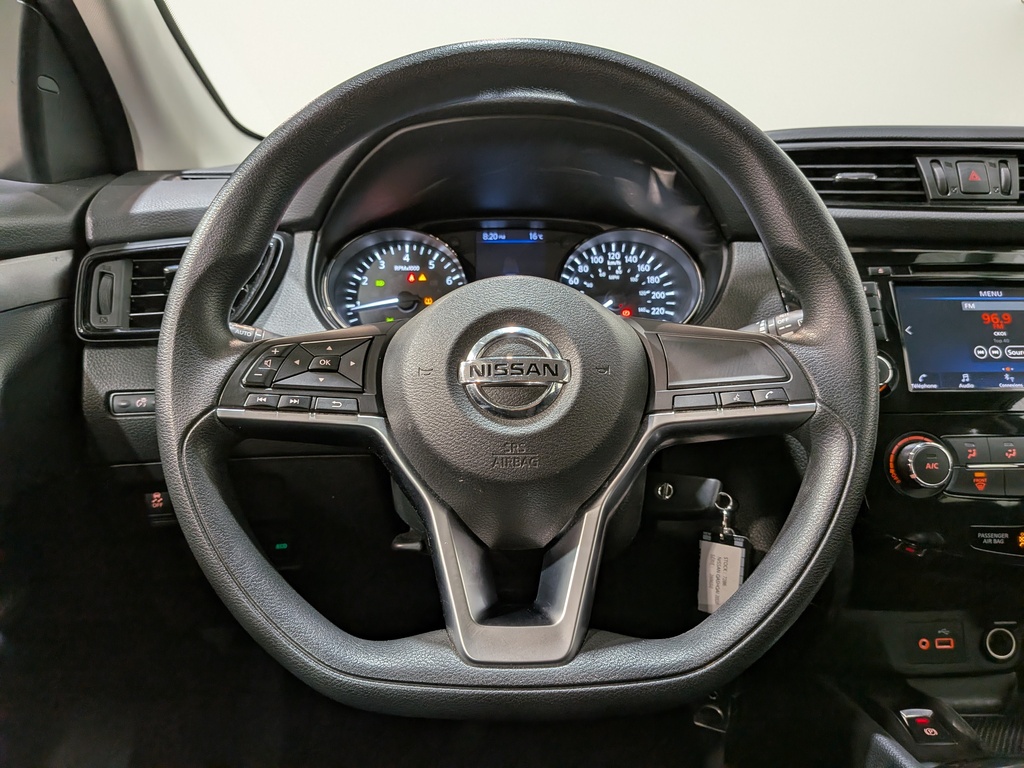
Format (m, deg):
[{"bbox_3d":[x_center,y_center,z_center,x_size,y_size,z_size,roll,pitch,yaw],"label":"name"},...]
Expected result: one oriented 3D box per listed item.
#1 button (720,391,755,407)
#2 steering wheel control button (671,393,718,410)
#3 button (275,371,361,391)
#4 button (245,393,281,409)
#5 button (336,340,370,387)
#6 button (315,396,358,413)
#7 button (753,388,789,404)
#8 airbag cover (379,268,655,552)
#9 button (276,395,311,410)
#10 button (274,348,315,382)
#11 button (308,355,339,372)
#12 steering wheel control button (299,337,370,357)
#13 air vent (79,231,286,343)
[{"bbox_3d":[0.120,0.008,0.379,0.017,0.007,0.006,-3,-15,0],"label":"button"},{"bbox_3d":[0.098,0.009,0.378,0.024,0.008,0.006,-3,-9,0],"label":"steering wheel control button"},{"bbox_3d":[-0.104,-0.002,0.378,0.045,0.009,0.007,3,-9,0],"label":"button"},{"bbox_3d":[-0.133,0.009,0.379,0.017,0.007,0.006,3,-15,0],"label":"button"},{"bbox_3d":[-0.085,-0.011,0.384,0.016,0.026,0.006,0,-15,0],"label":"button"},{"bbox_3d":[-0.093,0.011,0.379,0.022,0.007,0.006,2,-15,0],"label":"button"},{"bbox_3d":[0.137,0.007,0.376,0.018,0.008,0.006,-3,-9,0],"label":"button"},{"bbox_3d":[0.002,0.015,0.384,0.139,0.142,0.050,0,-9,0],"label":"airbag cover"},{"bbox_3d":[-0.116,0.010,0.376,0.018,0.008,0.006,3,-9,0],"label":"button"},{"bbox_3d":[-0.118,-0.011,0.384,0.020,0.019,0.006,0,-15,0],"label":"button"},{"bbox_3d":[-0.101,-0.011,0.384,0.015,0.007,0.006,2,-15,0],"label":"button"},{"bbox_3d":[-0.096,-0.020,0.387,0.037,0.008,0.006,-3,-15,0],"label":"steering wheel control button"},{"bbox_3d":[-0.262,-0.077,0.570,0.158,0.077,0.045,-2,-9,0],"label":"air vent"}]

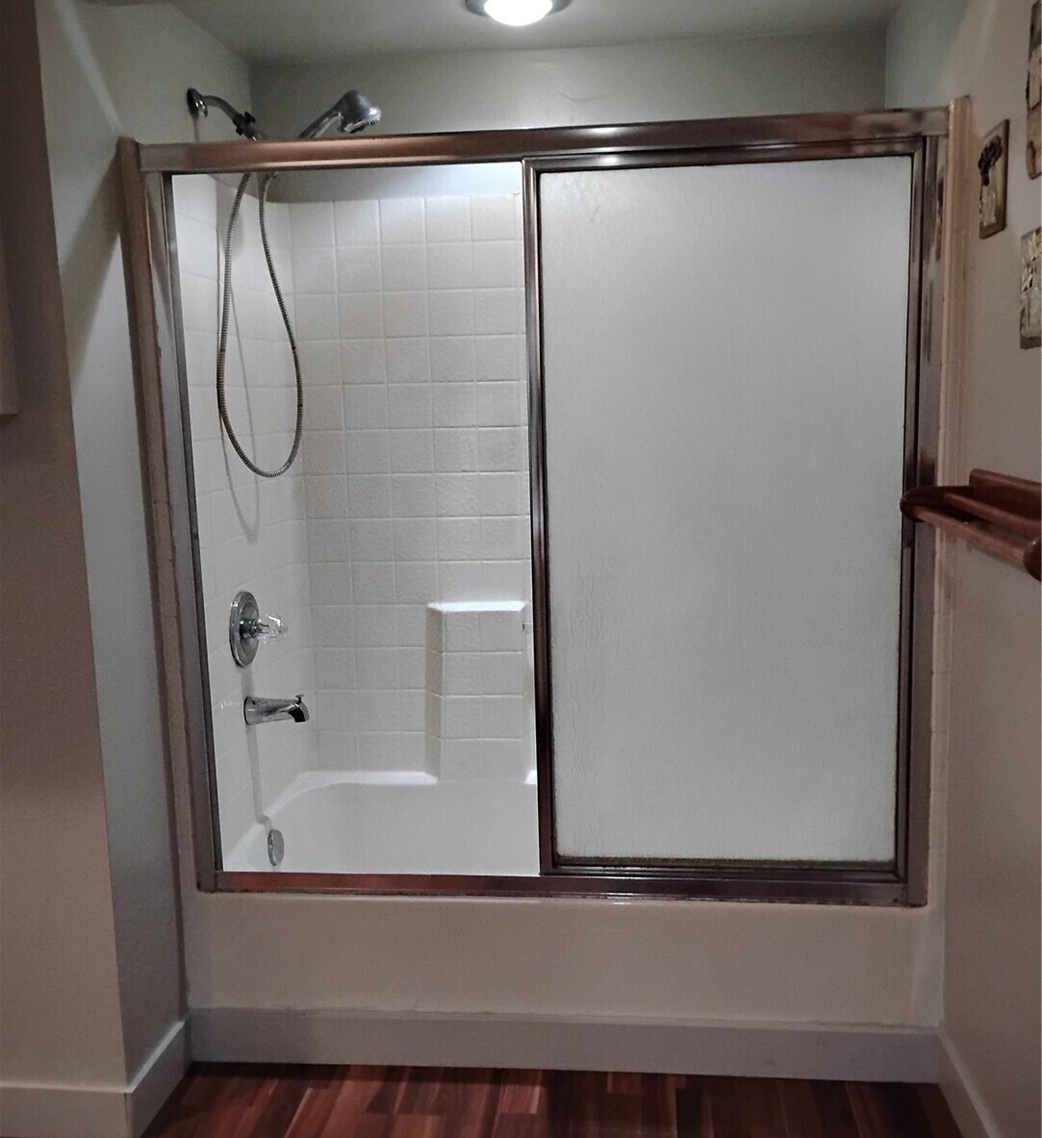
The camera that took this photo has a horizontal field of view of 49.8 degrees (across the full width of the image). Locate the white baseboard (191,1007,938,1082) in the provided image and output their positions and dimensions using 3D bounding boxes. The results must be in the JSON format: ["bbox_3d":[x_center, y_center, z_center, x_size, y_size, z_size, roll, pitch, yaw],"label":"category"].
[{"bbox_3d":[0.066,0.960,2.256,1.501,0.101,0.022,-1,8,6],"label":"white baseboard"}]

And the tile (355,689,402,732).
[{"bbox_3d":[-0.366,0.369,2.914,0.109,0.109,0.010,-1,9,5],"label":"tile"}]

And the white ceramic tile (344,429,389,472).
[{"bbox_3d":[-0.387,-0.294,2.838,0.111,0.111,0.010,-1,9,5],"label":"white ceramic tile"}]

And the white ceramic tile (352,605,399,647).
[{"bbox_3d":[-0.372,0.150,2.878,0.109,0.109,0.010,-1,8,5],"label":"white ceramic tile"}]

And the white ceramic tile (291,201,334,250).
[{"bbox_3d":[-0.510,-0.847,2.752,0.109,0.109,0.010,-1,9,5],"label":"white ceramic tile"}]

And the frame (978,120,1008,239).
[{"bbox_3d":[0.755,-0.618,1.800,0.014,0.160,0.117,-1,8,5],"label":"frame"}]

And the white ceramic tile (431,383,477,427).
[{"bbox_3d":[-0.165,-0.406,2.778,0.109,0.109,0.010,-1,9,5],"label":"white ceramic tile"}]

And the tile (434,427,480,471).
[{"bbox_3d":[-0.160,-0.294,2.786,0.109,0.109,0.010,-1,8,6],"label":"tile"}]

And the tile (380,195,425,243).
[{"bbox_3d":[-0.285,-0.843,2.716,0.109,0.109,0.010,-1,8,6],"label":"tile"}]

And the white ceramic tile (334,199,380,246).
[{"bbox_3d":[-0.399,-0.848,2.742,0.109,0.109,0.010,-1,9,5],"label":"white ceramic tile"}]

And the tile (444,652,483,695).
[{"bbox_3d":[-0.146,0.267,2.792,0.094,0.109,0.010,-1,8,6],"label":"tile"}]

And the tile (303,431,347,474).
[{"bbox_3d":[-0.495,-0.291,2.823,0.109,0.109,0.010,-1,9,5],"label":"tile"}]

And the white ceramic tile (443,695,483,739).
[{"bbox_3d":[-0.145,0.377,2.823,0.095,0.109,0.010,-1,8,5],"label":"white ceramic tile"}]

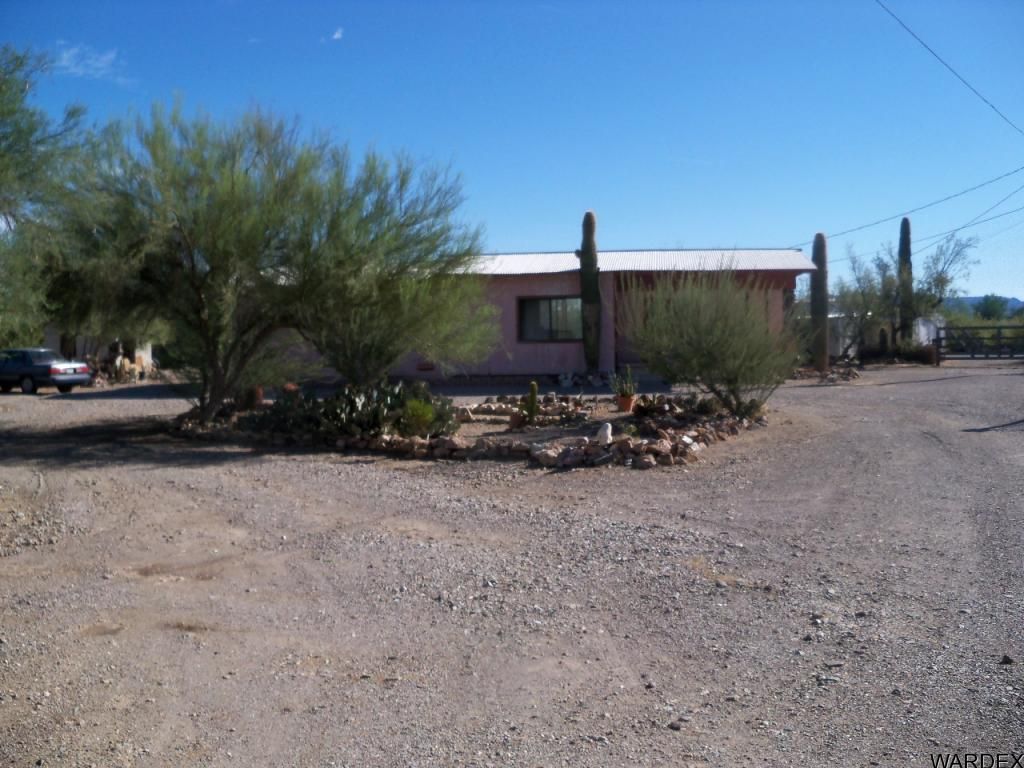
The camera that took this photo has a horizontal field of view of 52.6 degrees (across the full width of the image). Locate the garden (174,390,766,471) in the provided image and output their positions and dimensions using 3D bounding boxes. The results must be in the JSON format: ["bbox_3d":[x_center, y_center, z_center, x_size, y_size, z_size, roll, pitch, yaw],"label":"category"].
[{"bbox_3d":[-0.496,0.439,16.552,9.600,0.450,9.000,-1,3,0],"label":"garden"}]

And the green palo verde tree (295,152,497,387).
[{"bbox_3d":[-2.279,-1.913,19.421,4.200,4.750,4.200,-1,3,0],"label":"green palo verde tree"}]

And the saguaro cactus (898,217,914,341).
[{"bbox_3d":[15.626,-3.671,40.865,0.550,5.600,0.550,-1,3,0],"label":"saguaro cactus"}]

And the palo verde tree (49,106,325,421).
[{"bbox_3d":[-5.451,-2.003,17.111,4.600,5.250,4.600,-1,3,0],"label":"palo verde tree"}]

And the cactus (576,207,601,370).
[{"bbox_3d":[1.957,-2.232,26.116,0.560,4.250,0.540,-1,3,0],"label":"cactus"}]

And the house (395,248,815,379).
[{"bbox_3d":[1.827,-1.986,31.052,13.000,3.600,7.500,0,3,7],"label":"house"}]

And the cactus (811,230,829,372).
[{"bbox_3d":[9.214,-2.446,30.916,0.500,4.200,0.500,-1,3,0],"label":"cactus"}]

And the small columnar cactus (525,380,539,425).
[{"bbox_3d":[0.316,0.234,16.941,0.200,0.700,0.200,-1,3,0],"label":"small columnar cactus"}]

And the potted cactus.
[{"bbox_3d":[2.058,0.074,19.036,0.480,0.850,0.480,-1,3,0],"label":"potted cactus"}]

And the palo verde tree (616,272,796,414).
[{"bbox_3d":[3.286,-0.720,17.389,3.000,2.500,2.900,-1,3,0],"label":"palo verde tree"}]

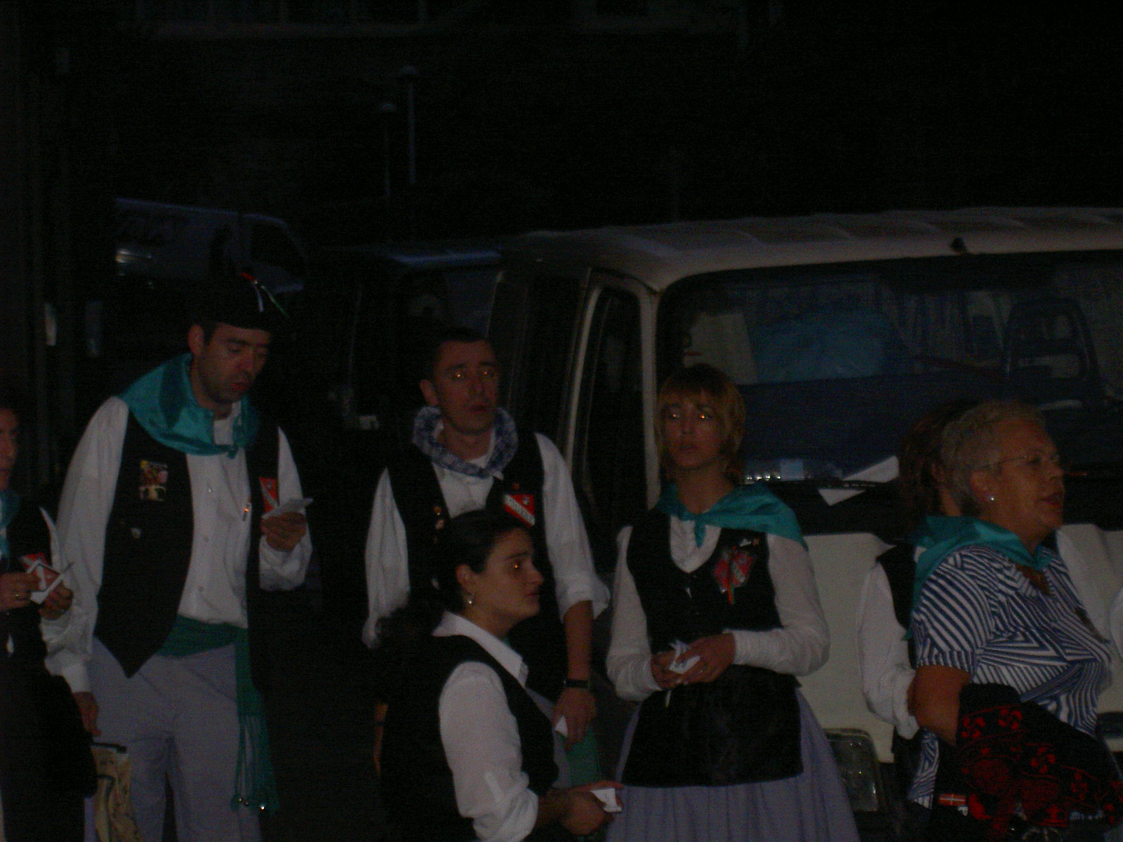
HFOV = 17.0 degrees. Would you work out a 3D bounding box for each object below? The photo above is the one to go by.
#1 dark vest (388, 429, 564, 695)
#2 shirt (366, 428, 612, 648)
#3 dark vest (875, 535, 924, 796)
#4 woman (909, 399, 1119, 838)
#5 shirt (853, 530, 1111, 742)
[{"bbox_3d":[-0.189,0.314,8.150,0.400,0.590,0.270,0,3,-8],"label":"dark vest"},{"bbox_3d":[-0.172,0.282,8.150,0.540,0.560,0.290,0,3,-8],"label":"shirt"},{"bbox_3d":[0.766,0.471,7.200,0.370,0.500,0.260,-1,3,-22],"label":"dark vest"},{"bbox_3d":[0.761,0.773,6.407,0.370,1.620,0.470,2,3,33],"label":"woman"},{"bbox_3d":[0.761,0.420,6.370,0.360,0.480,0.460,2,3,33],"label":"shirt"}]

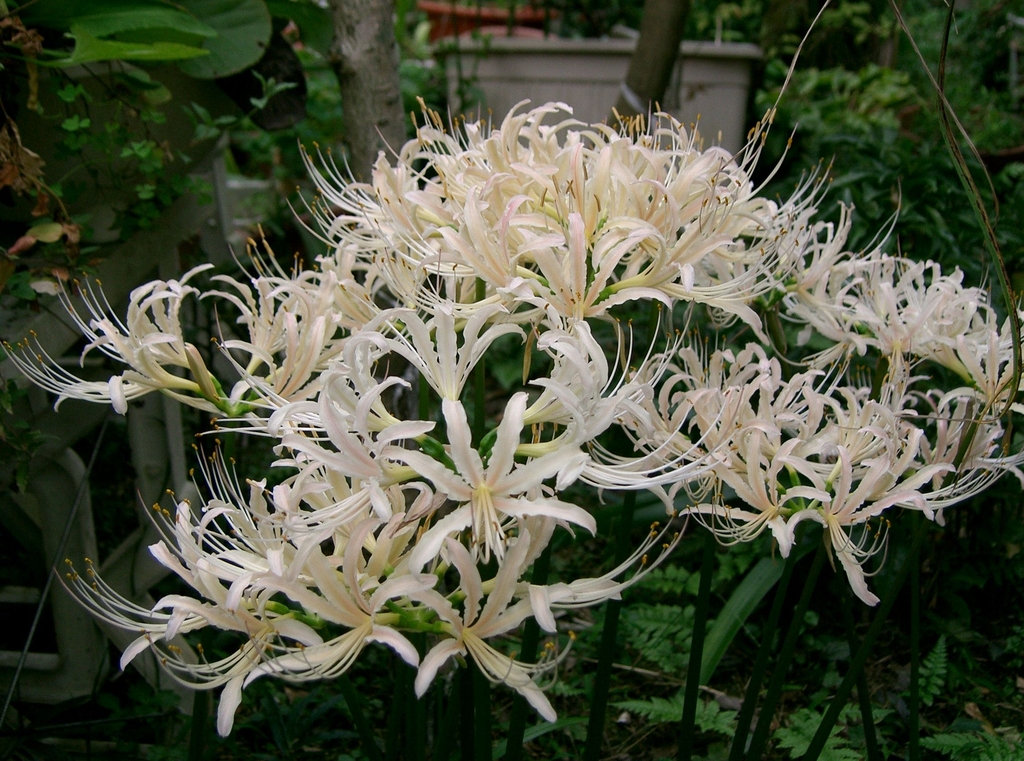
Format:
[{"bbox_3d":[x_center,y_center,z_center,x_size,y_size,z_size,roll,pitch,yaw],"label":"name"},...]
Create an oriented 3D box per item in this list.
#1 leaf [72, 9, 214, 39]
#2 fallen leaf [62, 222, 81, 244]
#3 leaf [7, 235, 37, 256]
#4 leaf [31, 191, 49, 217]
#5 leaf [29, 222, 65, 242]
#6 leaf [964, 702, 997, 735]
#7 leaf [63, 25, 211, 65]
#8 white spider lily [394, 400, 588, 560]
[{"bbox_3d":[-0.300,-0.292,1.060,0.118,0.025,0.050,0,20,0],"label":"leaf"},{"bbox_3d":[-0.350,-0.117,1.030,0.014,0.018,0.011,0,20,0],"label":"fallen leaf"},{"bbox_3d":[-0.389,-0.107,1.030,0.026,0.012,0.009,-27,0,0],"label":"leaf"},{"bbox_3d":[-0.375,-0.141,1.030,0.014,0.021,0.011,0,20,0],"label":"leaf"},{"bbox_3d":[-0.370,-0.117,1.030,0.029,0.014,0.013,0,20,0],"label":"leaf"},{"bbox_3d":[0.433,0.313,1.200,0.015,0.012,0.045,-14,24,-33],"label":"leaf"},{"bbox_3d":[-0.298,-0.267,1.030,0.117,0.030,0.045,0,20,0],"label":"leaf"},{"bbox_3d":[-0.008,0.048,0.640,0.094,0.080,0.062,0,20,0],"label":"white spider lily"}]

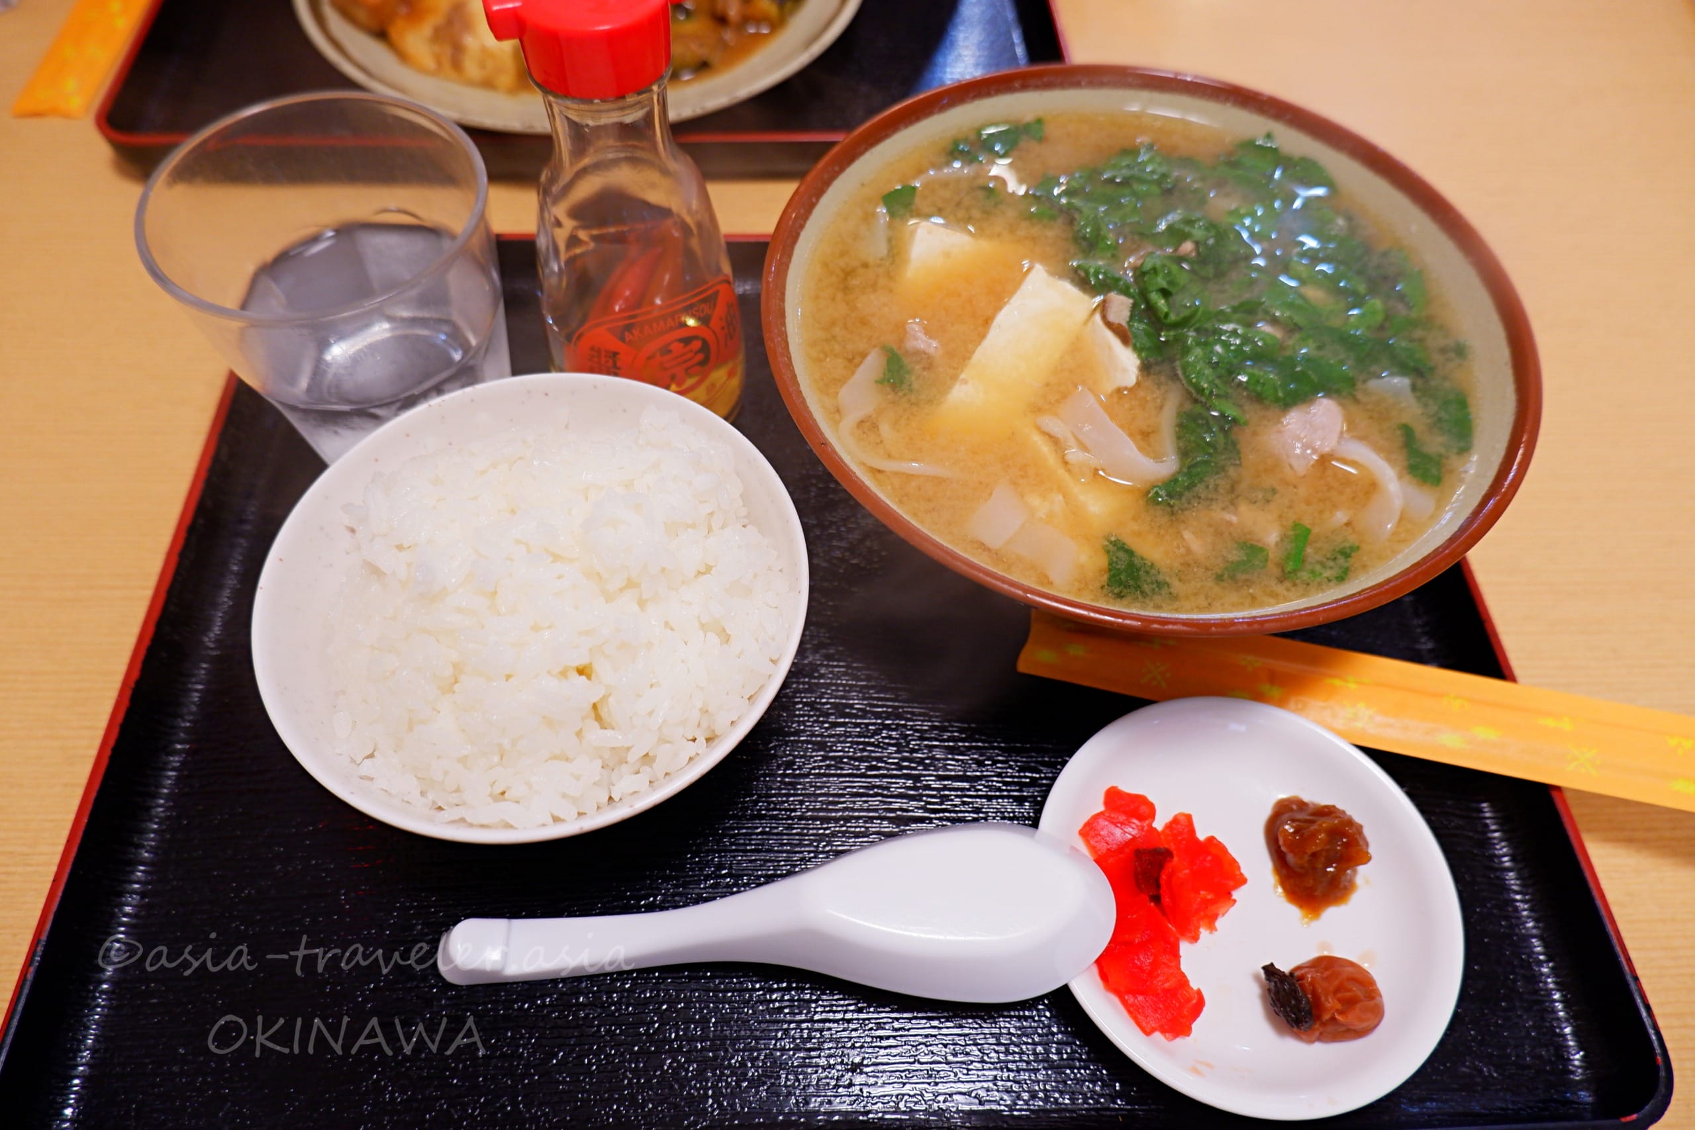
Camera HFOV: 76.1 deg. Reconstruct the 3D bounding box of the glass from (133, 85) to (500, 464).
[{"bbox_3d":[-0.137,-0.066,0.321,0.085,0.106,0.085,3,58,0],"label":"glass"}]

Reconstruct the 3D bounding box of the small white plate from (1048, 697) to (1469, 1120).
[{"bbox_3d":[0.102,0.087,0.285,0.107,0.019,0.107,3,58,0],"label":"small white plate"}]

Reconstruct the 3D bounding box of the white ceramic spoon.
[{"bbox_3d":[-0.018,0.087,0.268,0.170,0.039,0.044,-1,58,-3],"label":"white ceramic spoon"}]

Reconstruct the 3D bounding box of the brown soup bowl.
[{"bbox_3d":[0.080,-0.051,0.333,0.209,0.085,0.209,1,58,-2],"label":"brown soup bowl"}]

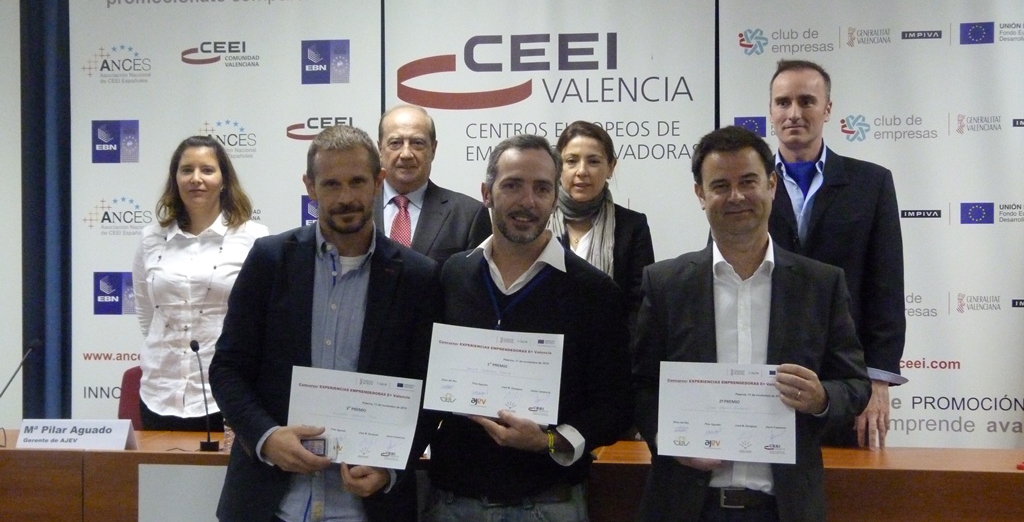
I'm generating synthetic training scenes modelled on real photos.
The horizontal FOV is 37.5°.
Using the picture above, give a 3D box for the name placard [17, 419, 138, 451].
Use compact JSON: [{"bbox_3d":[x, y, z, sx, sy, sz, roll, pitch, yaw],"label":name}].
[{"bbox_3d":[-1.164,0.465,4.040,0.295,0.080,0.080,0,1,5],"label":"name placard"}]

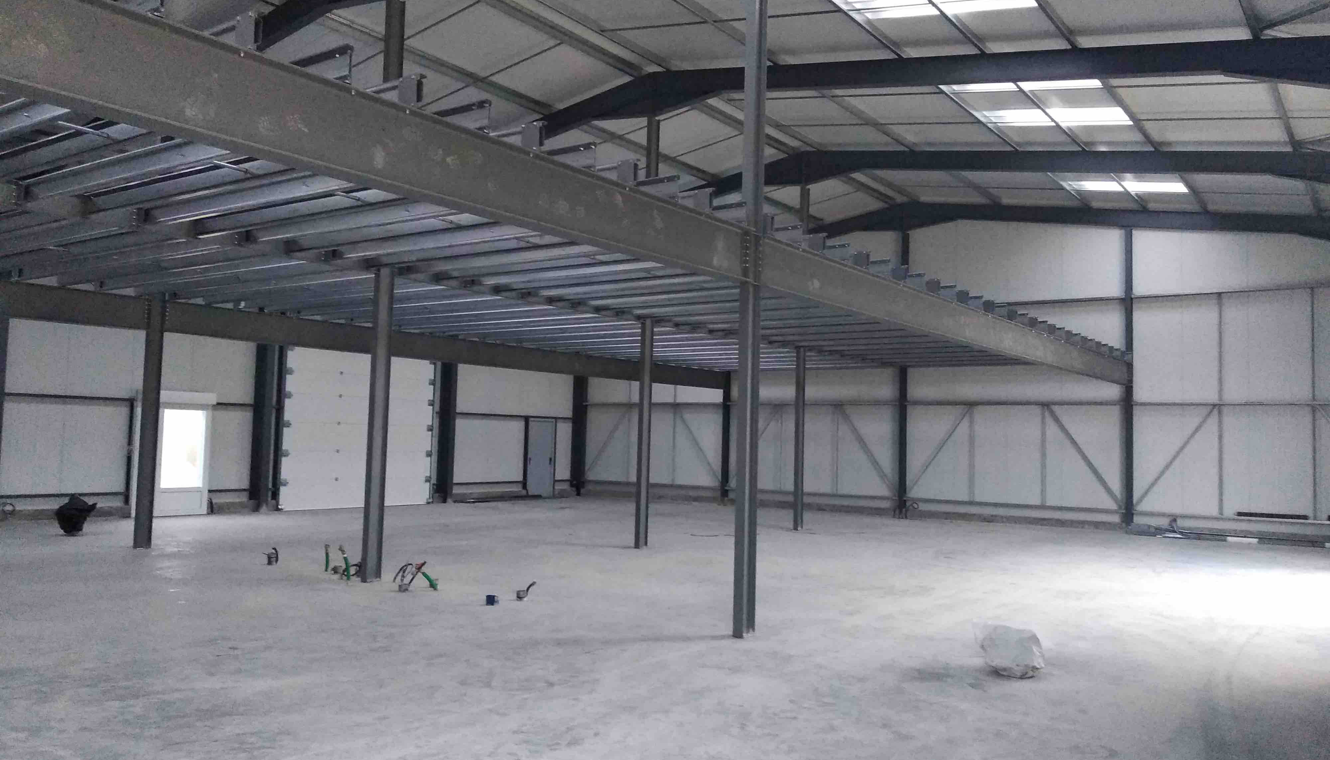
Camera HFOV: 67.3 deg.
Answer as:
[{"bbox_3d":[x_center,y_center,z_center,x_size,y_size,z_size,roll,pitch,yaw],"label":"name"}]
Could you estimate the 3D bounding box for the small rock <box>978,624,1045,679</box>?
[{"bbox_3d":[2.689,2.089,7.747,0.460,0.360,0.420,0,-3,19],"label":"small rock"}]

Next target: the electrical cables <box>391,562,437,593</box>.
[{"bbox_3d":[-2.740,2.166,10.978,0.490,0.280,0.260,2,-3,-14],"label":"electrical cables"}]

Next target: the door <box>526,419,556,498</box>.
[{"bbox_3d":[-3.372,2.146,27.268,0.080,2.126,1.067,-1,-4,36],"label":"door"}]

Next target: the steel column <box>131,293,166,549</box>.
[{"bbox_3d":[-7.213,0.576,13.987,0.105,3.535,0.200,-1,-4,36],"label":"steel column"}]

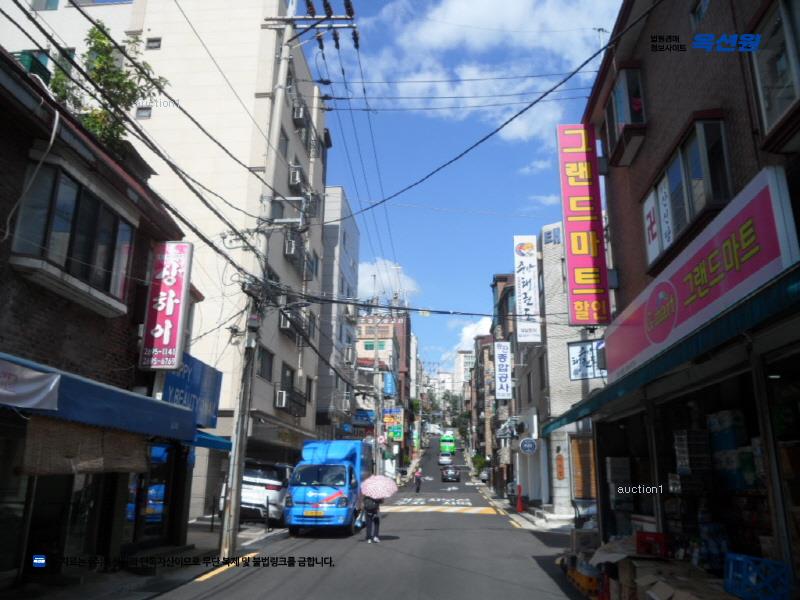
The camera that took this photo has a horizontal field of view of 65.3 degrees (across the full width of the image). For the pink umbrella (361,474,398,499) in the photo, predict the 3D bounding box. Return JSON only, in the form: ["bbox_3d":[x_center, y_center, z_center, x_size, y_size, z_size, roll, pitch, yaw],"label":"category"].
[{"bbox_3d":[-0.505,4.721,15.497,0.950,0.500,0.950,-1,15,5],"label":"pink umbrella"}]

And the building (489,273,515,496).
[{"bbox_3d":[11.264,6.188,44.747,9.000,15.200,7.500,-1,-16,5],"label":"building"}]

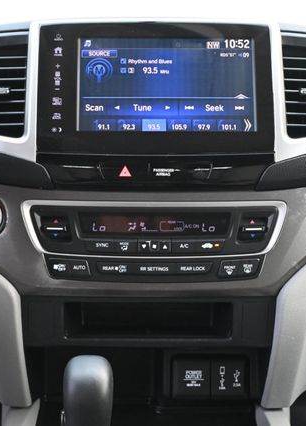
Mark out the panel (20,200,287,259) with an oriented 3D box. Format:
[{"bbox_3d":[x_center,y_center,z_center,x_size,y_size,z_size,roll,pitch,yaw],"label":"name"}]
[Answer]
[{"bbox_3d":[0.001,0.017,0.973,0.249,0.054,0.028,0,-15,0],"label":"panel"}]

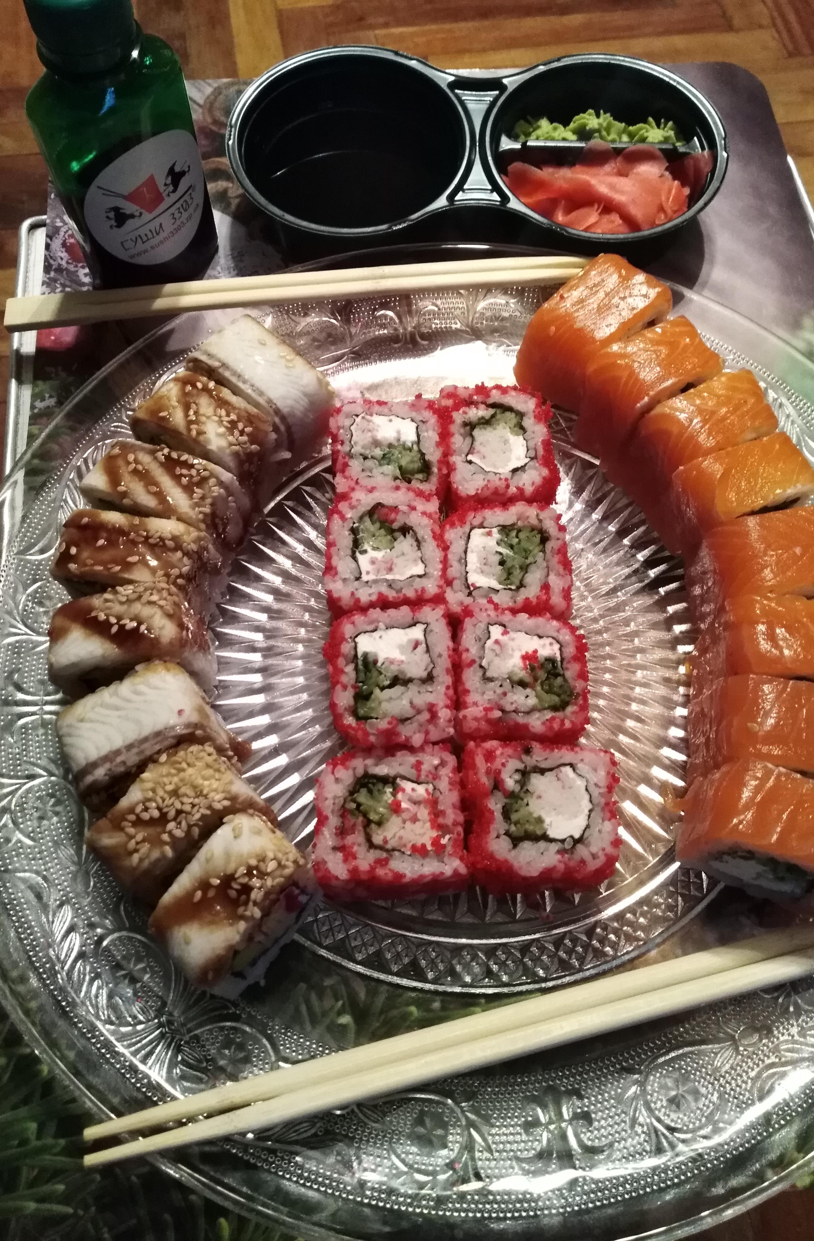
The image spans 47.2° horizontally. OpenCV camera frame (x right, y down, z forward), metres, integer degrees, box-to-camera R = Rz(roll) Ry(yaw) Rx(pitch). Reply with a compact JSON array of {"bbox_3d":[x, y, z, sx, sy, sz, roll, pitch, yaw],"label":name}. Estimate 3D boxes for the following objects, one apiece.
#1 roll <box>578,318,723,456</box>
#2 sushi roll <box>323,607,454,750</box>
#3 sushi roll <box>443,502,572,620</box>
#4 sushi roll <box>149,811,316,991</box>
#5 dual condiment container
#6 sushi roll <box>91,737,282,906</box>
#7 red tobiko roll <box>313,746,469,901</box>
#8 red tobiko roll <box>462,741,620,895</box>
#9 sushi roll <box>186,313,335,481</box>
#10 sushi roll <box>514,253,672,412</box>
[{"bbox_3d":[0.078,-0.074,0.303,0.034,0.034,0.024,-21,68,-5],"label":"roll"},{"bbox_3d":[-0.005,0.021,0.274,0.035,0.030,0.039,-1,64,0],"label":"sushi roll"},{"bbox_3d":[0.030,-0.012,0.290,0.035,0.030,0.036,-1,64,0],"label":"sushi roll"},{"bbox_3d":[-0.043,0.071,0.238,0.023,0.032,0.034,38,67,15],"label":"sushi roll"},{"bbox_3d":[0.025,-0.164,0.350,0.178,0.039,0.095,1,68,0],"label":"dual condiment container"},{"bbox_3d":[-0.060,0.058,0.253,0.041,0.030,0.025,-39,70,-17],"label":"sushi roll"},{"bbox_3d":[-0.004,0.057,0.257,0.038,0.030,0.035,-1,64,0],"label":"red tobiko roll"},{"bbox_3d":[0.035,0.055,0.257,0.037,0.030,0.035,0,64,0],"label":"red tobiko roll"},{"bbox_3d":[-0.049,-0.074,0.317,0.043,0.030,0.026,40,71,18],"label":"sushi roll"},{"bbox_3d":[0.062,-0.093,0.311,0.036,0.034,0.025,-40,72,-12],"label":"sushi roll"}]

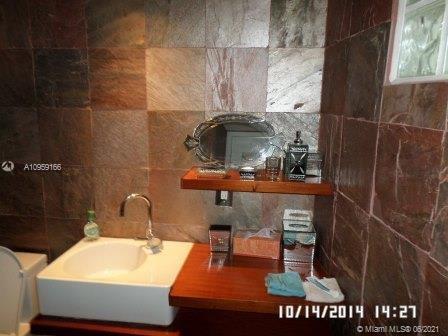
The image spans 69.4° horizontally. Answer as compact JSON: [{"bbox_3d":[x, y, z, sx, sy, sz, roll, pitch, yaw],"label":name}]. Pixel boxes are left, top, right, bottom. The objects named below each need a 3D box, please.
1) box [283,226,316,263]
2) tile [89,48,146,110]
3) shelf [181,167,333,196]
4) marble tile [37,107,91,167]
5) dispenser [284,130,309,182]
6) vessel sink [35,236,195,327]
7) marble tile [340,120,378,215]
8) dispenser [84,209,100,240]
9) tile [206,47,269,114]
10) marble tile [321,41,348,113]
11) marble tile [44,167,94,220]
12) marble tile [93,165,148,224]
[{"bbox_3d":[0.364,0.362,1.604,0.145,0.150,0.150,2,10,6],"label":"box"},{"bbox_3d":[-0.545,-0.455,1.665,0.303,0.303,0.012,2,10,6],"label":"tile"},{"bbox_3d":[0.155,0.052,1.537,0.650,0.047,0.292,2,11,5],"label":"shelf"},{"bbox_3d":[-0.851,-0.162,1.748,0.302,0.302,0.015,2,11,5],"label":"marble tile"},{"bbox_3d":[0.327,-0.053,1.435,0.080,0.215,0.076,2,10,2],"label":"dispenser"},{"bbox_3d":[-0.505,0.547,1.639,0.625,0.187,0.429,2,12,5],"label":"vessel sink"},{"bbox_3d":[0.500,-0.028,1.202,0.020,0.305,0.305,0,12,-2],"label":"marble tile"},{"bbox_3d":[-0.714,0.305,1.765,0.078,0.166,0.052,2,10,6],"label":"dispenser"},{"bbox_3d":[0.061,-0.431,1.597,0.303,0.303,0.012,2,10,6],"label":"tile"},{"bbox_3d":[0.490,-0.385,1.416,0.015,0.302,0.297,1,11,-1],"label":"marble tile"},{"bbox_3d":[-0.860,0.135,1.802,0.303,0.303,0.012,2,10,6],"label":"marble tile"},{"bbox_3d":[-0.564,0.150,1.783,0.302,0.302,0.015,2,11,5],"label":"marble tile"}]

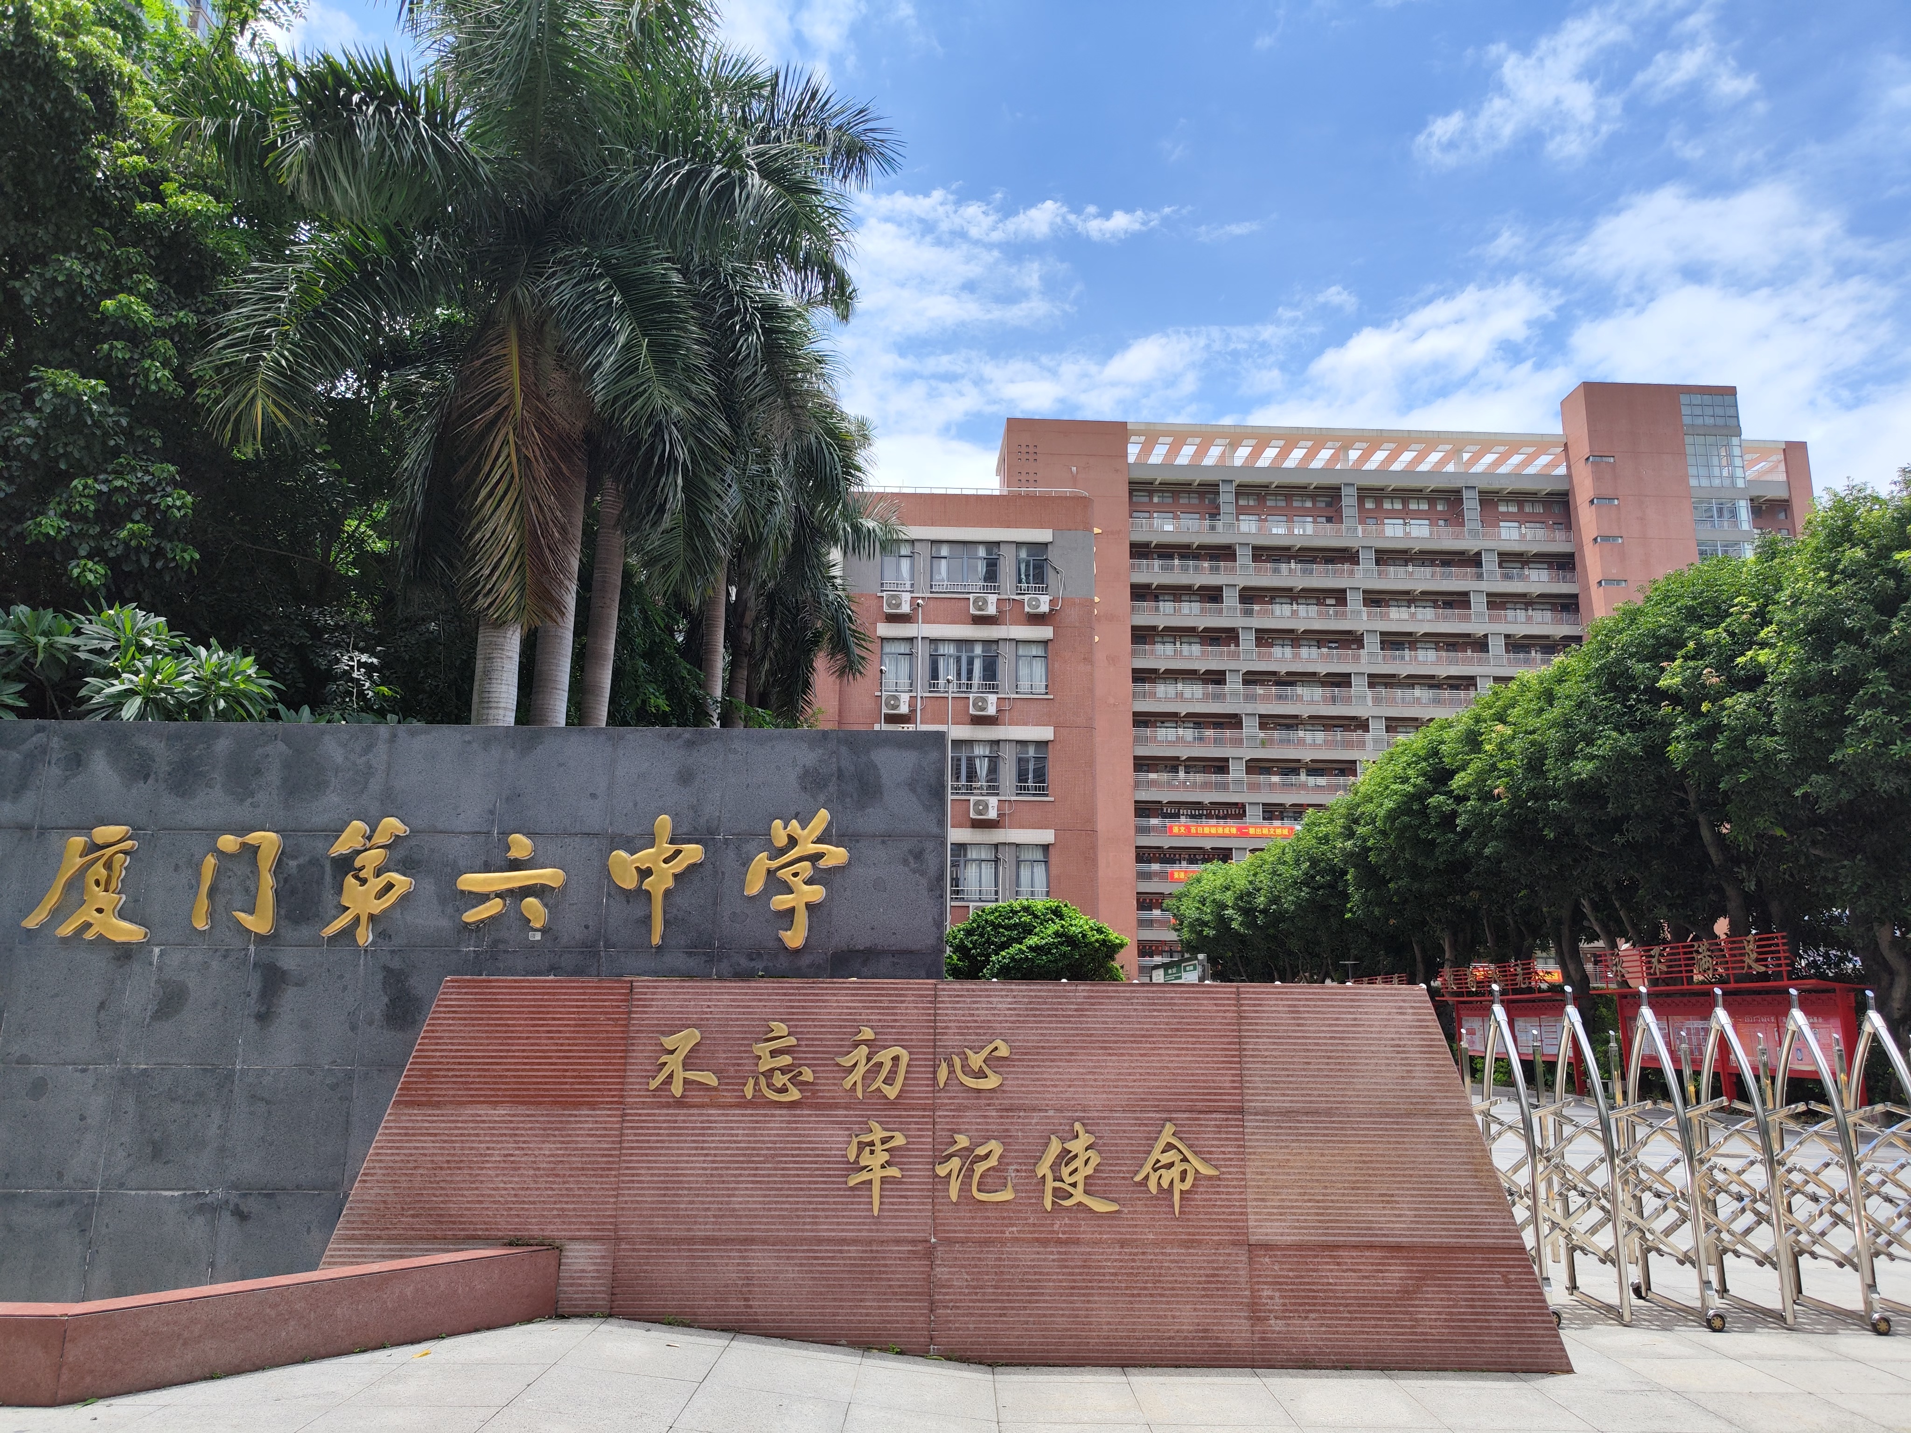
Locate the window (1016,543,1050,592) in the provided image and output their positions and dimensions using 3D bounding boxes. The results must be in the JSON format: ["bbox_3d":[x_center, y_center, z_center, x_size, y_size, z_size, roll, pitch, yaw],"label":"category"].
[{"bbox_3d":[2.736,-5.255,46.802,1.216,1.819,0.200,1,-12,-3],"label":"window"}]

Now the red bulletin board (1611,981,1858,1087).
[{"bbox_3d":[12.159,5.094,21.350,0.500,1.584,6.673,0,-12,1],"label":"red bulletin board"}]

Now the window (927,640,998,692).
[{"bbox_3d":[0.230,-1.721,45.922,2.485,1.811,0.200,1,-12,-3],"label":"window"}]

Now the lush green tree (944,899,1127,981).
[{"bbox_3d":[1.378,5.114,24.474,3.589,3.454,3.200,0,-12,0],"label":"lush green tree"}]

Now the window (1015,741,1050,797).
[{"bbox_3d":[2.623,1.795,45.300,1.126,1.912,0.200,1,-12,-3],"label":"window"}]

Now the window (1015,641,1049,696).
[{"bbox_3d":[2.667,-1.726,46.049,1.145,1.923,0.200,1,-12,-3],"label":"window"}]

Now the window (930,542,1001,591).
[{"bbox_3d":[0.339,-5.282,46.683,2.526,1.842,0.200,1,-12,-3],"label":"window"}]

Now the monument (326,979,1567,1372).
[{"bbox_3d":[-0.112,2.171,6.482,5.860,1.707,0.400,0,-12,0],"label":"monument"}]

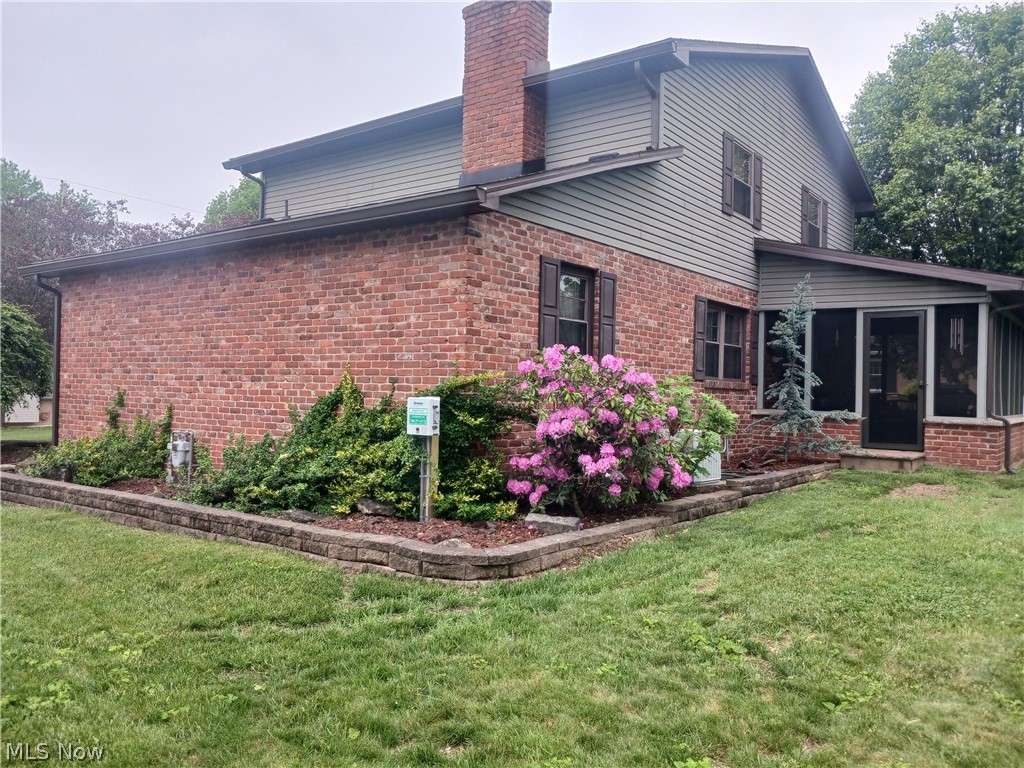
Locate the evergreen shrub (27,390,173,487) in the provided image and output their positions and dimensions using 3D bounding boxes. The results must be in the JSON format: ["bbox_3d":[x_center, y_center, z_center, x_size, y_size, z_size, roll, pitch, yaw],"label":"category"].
[{"bbox_3d":[-5.267,0.619,10.206,2.500,1.000,1.250,1,0,37],"label":"evergreen shrub"}]

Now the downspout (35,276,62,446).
[{"bbox_3d":[-7.098,-0.288,12.167,0.085,2.670,0.360,1,0,37],"label":"downspout"}]

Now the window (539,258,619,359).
[{"bbox_3d":[0.729,-0.707,8.845,0.120,1.195,1.560,1,0,37],"label":"window"}]

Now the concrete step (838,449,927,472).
[{"bbox_3d":[5.384,1.104,11.541,0.950,0.220,0.980,1,0,37],"label":"concrete step"}]

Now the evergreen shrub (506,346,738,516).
[{"bbox_3d":[1.007,0.426,7.473,1.500,1.550,2.250,1,0,37],"label":"evergreen shrub"}]

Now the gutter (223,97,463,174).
[{"bbox_3d":[-3.034,-4.161,13.460,6.070,0.130,0.130,1,0,37],"label":"gutter"}]

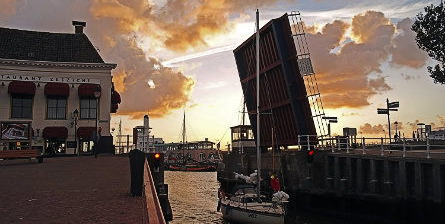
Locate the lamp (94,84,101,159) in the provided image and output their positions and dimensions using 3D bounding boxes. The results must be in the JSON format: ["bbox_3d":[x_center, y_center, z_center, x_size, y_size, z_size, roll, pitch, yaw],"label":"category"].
[{"bbox_3d":[-8.737,0.647,23.198,0.450,5.025,0.450,0,-5,0],"label":"lamp"}]

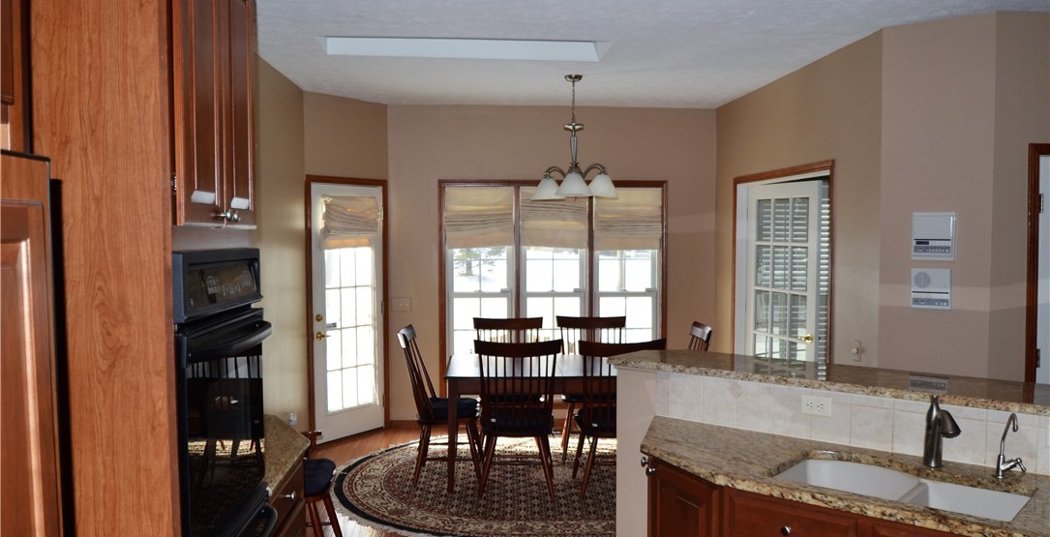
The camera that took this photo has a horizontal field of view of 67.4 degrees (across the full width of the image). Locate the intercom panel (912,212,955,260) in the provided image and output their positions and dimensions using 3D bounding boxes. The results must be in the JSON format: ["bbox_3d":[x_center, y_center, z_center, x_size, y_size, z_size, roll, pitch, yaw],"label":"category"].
[{"bbox_3d":[2.096,-0.164,4.045,0.200,0.248,0.040,2,3,39],"label":"intercom panel"}]

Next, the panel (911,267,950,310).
[{"bbox_3d":[2.093,0.108,4.066,0.182,0.210,0.030,2,3,39],"label":"panel"}]

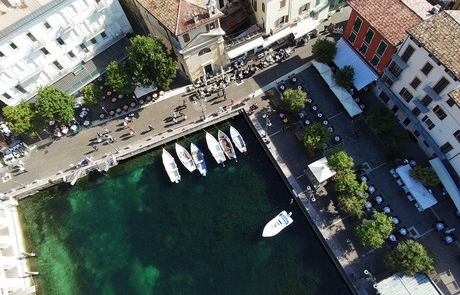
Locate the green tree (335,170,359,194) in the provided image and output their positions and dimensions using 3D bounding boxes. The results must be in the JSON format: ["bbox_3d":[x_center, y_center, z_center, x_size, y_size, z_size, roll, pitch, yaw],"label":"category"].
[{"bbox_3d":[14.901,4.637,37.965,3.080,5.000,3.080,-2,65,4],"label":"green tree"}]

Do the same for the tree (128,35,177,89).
[{"bbox_3d":[-13.349,-14.354,51.951,8.400,9.800,8.400,-2,66,5],"label":"tree"}]

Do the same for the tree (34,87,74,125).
[{"bbox_3d":[-26.442,-6.028,45.563,6.100,6.800,6.100,-27,66,-7],"label":"tree"}]

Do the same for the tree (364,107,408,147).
[{"bbox_3d":[23.421,-2.757,44.971,5.400,6.200,7.200,-26,66,-6],"label":"tree"}]

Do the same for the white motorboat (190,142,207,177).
[{"bbox_3d":[-5.447,1.979,50.258,1.900,1.300,6.910,-22,65,-5],"label":"white motorboat"}]

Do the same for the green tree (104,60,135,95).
[{"bbox_3d":[-17.238,-10.630,46.977,4.830,6.600,4.830,-27,66,-7],"label":"green tree"}]

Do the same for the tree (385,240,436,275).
[{"bbox_3d":[22.601,14.114,37.519,5.500,6.100,5.500,-2,66,5],"label":"tree"}]

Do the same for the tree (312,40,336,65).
[{"bbox_3d":[15.058,-14.987,46.998,3.950,5.000,3.950,-2,65,4],"label":"tree"}]

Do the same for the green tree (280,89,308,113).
[{"bbox_3d":[9.442,-6.526,43.596,3.770,5.000,3.770,-2,65,4],"label":"green tree"}]

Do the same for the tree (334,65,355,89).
[{"bbox_3d":[19.165,-11.252,49.691,3.600,5.600,3.600,-26,66,-6],"label":"tree"}]

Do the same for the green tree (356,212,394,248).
[{"bbox_3d":[17.019,9.909,35.014,4.290,5.600,4.290,-2,65,4],"label":"green tree"}]

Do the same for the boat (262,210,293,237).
[{"bbox_3d":[7.251,11.759,44.435,5.860,1.400,2.150,-36,67,-10],"label":"boat"}]

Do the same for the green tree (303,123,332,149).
[{"bbox_3d":[12.054,-1.222,40.919,3.760,5.000,3.760,-2,65,4],"label":"green tree"}]

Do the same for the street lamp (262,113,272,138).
[{"bbox_3d":[5.799,-3.199,46.508,0.550,7.200,2.100,-27,66,-7],"label":"street lamp"}]

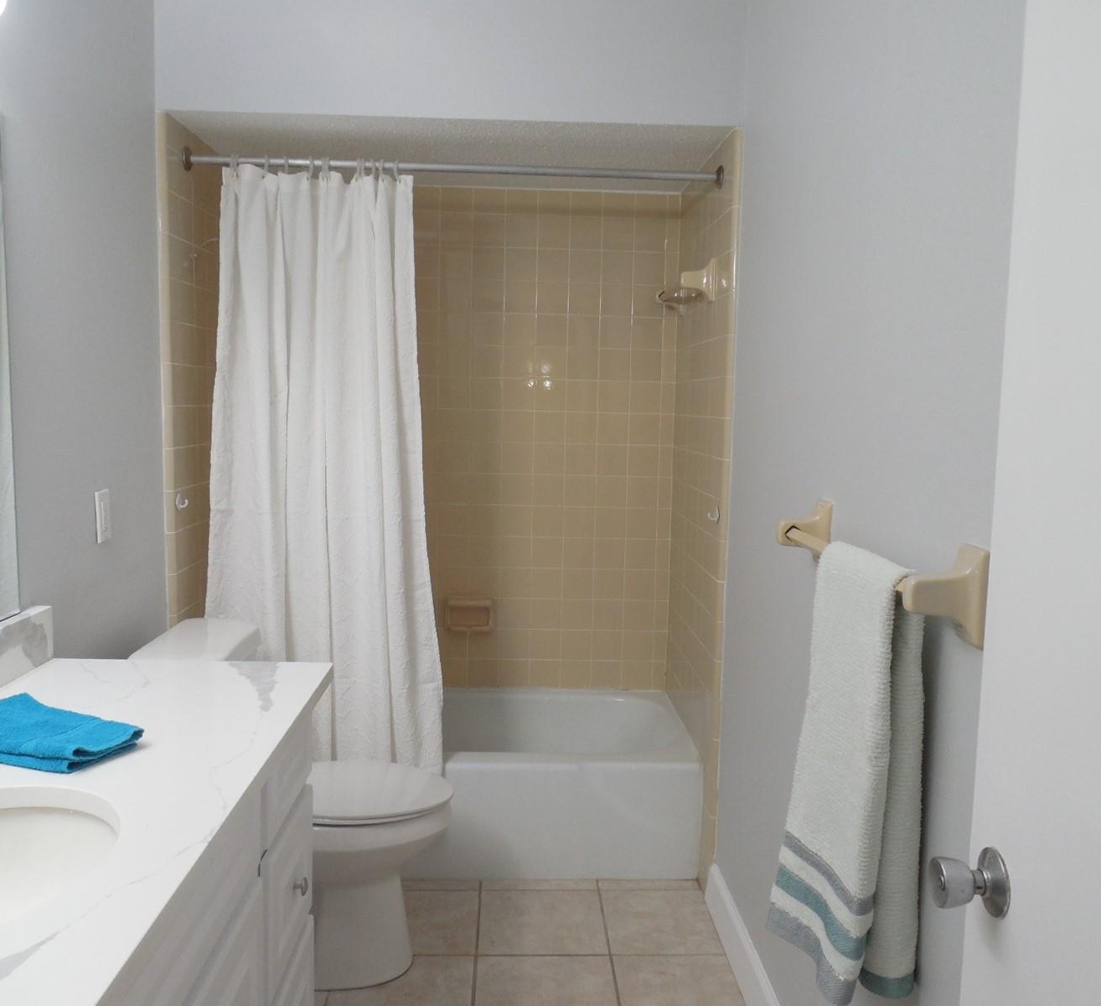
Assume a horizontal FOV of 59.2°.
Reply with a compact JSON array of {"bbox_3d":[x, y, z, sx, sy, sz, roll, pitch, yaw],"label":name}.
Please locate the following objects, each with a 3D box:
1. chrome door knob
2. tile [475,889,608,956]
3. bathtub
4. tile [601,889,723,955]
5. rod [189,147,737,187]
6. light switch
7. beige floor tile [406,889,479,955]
[{"bbox_3d":[0.407,0.372,0.949,0.063,0.070,0.070,1,6,-2],"label":"chrome door knob"},{"bbox_3d":[-0.022,1.132,2.613,0.335,0.010,0.328,1,6,-2],"label":"tile"},{"bbox_3d":[-0.303,0.886,3.168,1.485,0.355,0.735,1,6,-2],"label":"bathtub"},{"bbox_3d":[0.300,1.137,2.626,0.298,0.010,0.325,1,6,-2],"label":"tile"},{"bbox_3d":[-0.255,-0.927,2.682,1.465,0.060,0.060,1,6,-2],"label":"rod"},{"bbox_3d":[-0.993,0.029,2.143,0.009,0.114,0.071,1,6,-2],"label":"light switch"},{"bbox_3d":[-0.362,1.128,2.598,0.333,0.010,0.328,1,6,-2],"label":"beige floor tile"}]

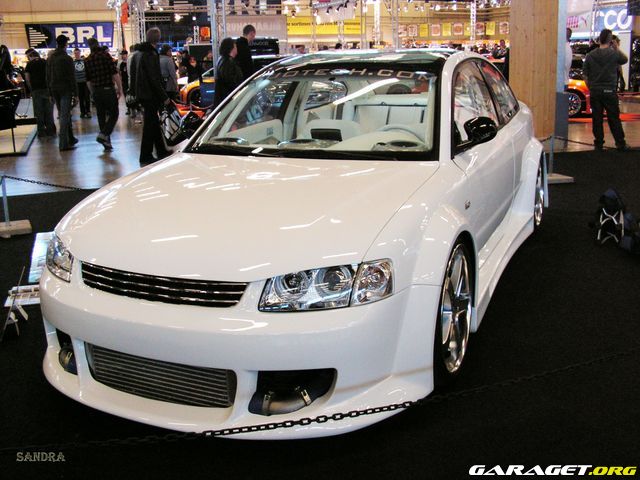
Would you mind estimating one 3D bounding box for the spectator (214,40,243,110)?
[{"bbox_3d":[-1.188,-1.775,8.546,0.330,1.650,0.460,-8,16,-27],"label":"spectator"}]

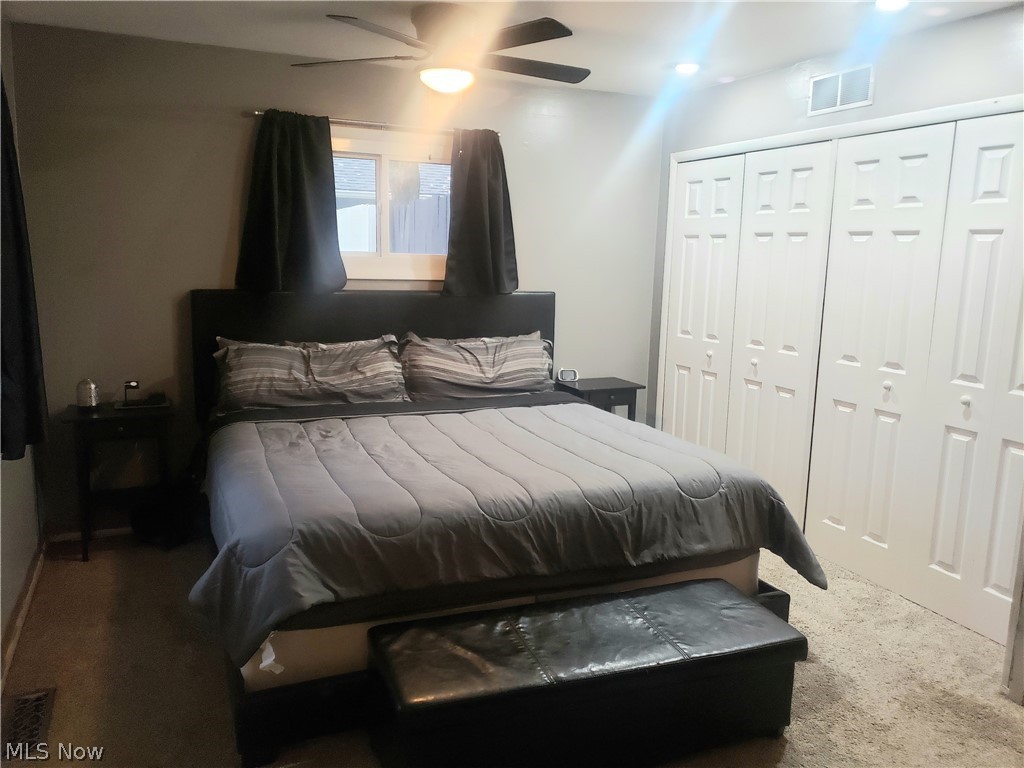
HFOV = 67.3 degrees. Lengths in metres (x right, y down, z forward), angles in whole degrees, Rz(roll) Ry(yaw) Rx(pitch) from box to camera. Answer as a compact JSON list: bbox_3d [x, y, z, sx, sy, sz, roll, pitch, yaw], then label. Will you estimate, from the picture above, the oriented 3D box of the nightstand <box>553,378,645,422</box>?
[{"bbox_3d":[0.543,0.337,4.809,0.445,0.680,0.360,-3,11,-24],"label":"nightstand"}]

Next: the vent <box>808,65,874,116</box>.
[{"bbox_3d":[1.529,-1.363,3.599,0.030,0.175,0.360,-3,11,-24],"label":"vent"}]

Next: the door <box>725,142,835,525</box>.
[{"bbox_3d":[1.392,-0.208,4.075,0.040,2.021,0.630,-3,11,-24],"label":"door"}]

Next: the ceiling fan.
[{"bbox_3d":[-0.266,-1.324,3.056,1.300,0.331,1.300,-3,11,-24],"label":"ceiling fan"}]

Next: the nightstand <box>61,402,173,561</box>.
[{"bbox_3d":[-1.875,0.469,3.719,0.445,0.680,0.360,-3,11,-24],"label":"nightstand"}]

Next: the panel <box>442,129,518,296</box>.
[{"bbox_3d":[-0.169,-0.956,4.355,0.465,0.900,0.120,-3,11,-24],"label":"panel"}]

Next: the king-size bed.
[{"bbox_3d":[-0.296,0.271,3.401,2.070,1.250,2.121,-3,11,-24],"label":"king-size bed"}]

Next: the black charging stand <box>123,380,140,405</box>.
[{"bbox_3d":[-1.838,0.059,3.717,0.090,0.140,0.080,-3,11,-24],"label":"black charging stand"}]

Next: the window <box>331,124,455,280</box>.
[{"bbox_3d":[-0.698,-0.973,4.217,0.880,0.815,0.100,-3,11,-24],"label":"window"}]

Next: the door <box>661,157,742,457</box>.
[{"bbox_3d":[1.132,-0.310,4.634,0.040,2.021,0.621,-3,11,-24],"label":"door"}]

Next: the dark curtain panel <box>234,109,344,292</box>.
[{"bbox_3d":[-1.125,-0.911,3.917,0.540,0.905,0.120,-3,11,-24],"label":"dark curtain panel"}]

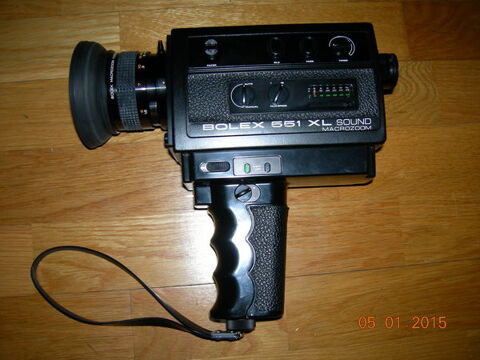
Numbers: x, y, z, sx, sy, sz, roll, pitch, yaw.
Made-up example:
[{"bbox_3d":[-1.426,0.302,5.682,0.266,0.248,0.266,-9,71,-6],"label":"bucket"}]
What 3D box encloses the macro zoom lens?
[{"bbox_3d":[-0.096,-0.069,0.406,0.070,0.084,0.085,-2,83,-5],"label":"macro zoom lens"}]

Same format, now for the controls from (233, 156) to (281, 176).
[{"bbox_3d":[0.013,-0.011,0.390,0.036,0.004,0.015,-2,83,-5],"label":"controls"}]

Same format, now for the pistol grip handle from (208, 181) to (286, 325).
[{"bbox_3d":[0.006,0.057,0.406,0.059,0.040,0.109,-2,83,-5],"label":"pistol grip handle"}]

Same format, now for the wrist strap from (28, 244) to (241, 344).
[{"bbox_3d":[-0.084,0.101,0.413,0.182,0.026,0.055,22,82,-1],"label":"wrist strap"}]

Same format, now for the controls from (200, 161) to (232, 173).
[{"bbox_3d":[-0.019,-0.010,0.386,0.024,0.005,0.009,-2,83,-5],"label":"controls"}]

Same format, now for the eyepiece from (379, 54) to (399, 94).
[{"bbox_3d":[0.129,-0.092,0.431,0.018,0.034,0.034,-2,83,-5],"label":"eyepiece"}]

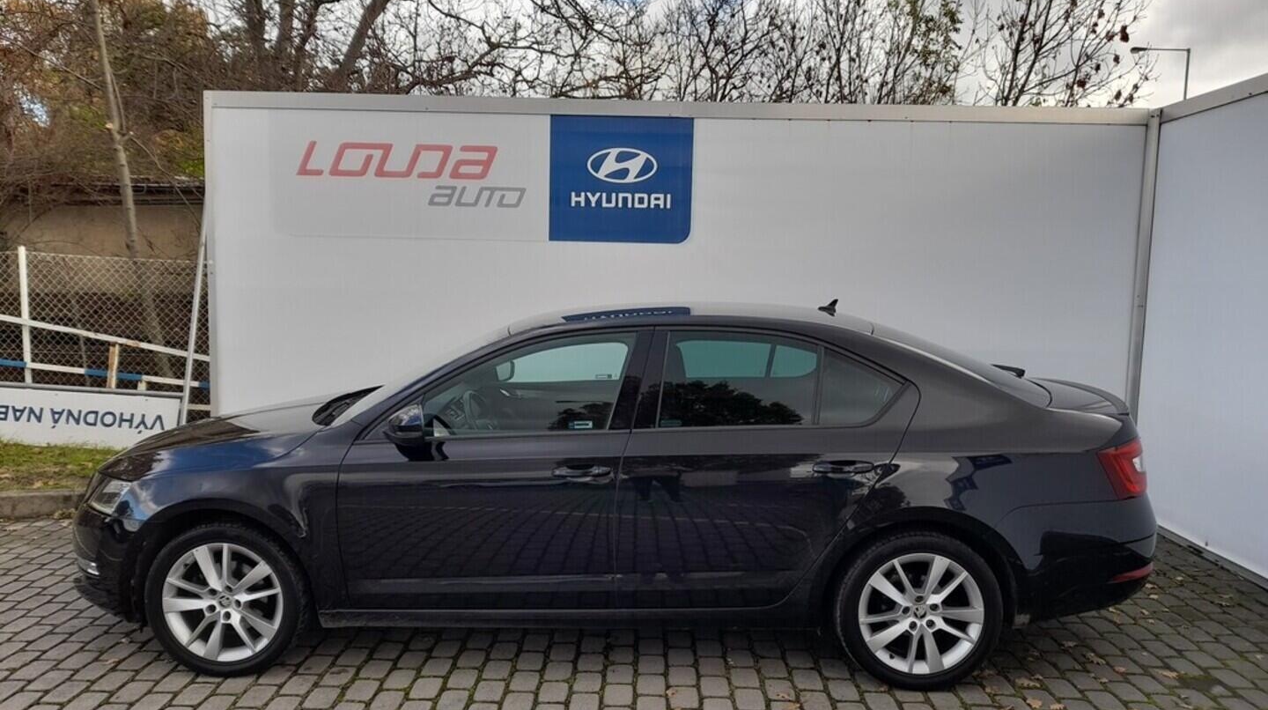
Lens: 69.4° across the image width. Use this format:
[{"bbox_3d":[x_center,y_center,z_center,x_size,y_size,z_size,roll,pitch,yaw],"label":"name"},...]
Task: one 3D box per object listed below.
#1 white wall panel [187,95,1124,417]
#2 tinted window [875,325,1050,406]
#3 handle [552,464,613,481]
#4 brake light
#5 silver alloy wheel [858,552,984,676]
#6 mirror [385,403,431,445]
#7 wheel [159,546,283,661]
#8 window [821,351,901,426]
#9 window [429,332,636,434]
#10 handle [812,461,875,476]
[{"bbox_3d":[0.263,-0.304,6.086,6.120,2.690,0.100,1,6,0],"label":"white wall panel"},{"bbox_3d":[1.429,-0.004,4.308,0.830,0.130,1.170,21,5,-2],"label":"tinted window"},{"bbox_3d":[-0.194,0.439,3.459,0.230,0.058,0.055,1,6,0],"label":"handle"},{"bbox_3d":[1.968,0.444,3.674,0.280,0.250,0.290,1,6,0],"label":"brake light"},{"bbox_3d":[1.108,0.993,3.610,0.476,0.476,0.190,1,6,0],"label":"silver alloy wheel"},{"bbox_3d":[-0.848,0.248,3.420,0.150,0.155,0.230,1,6,0],"label":"mirror"},{"bbox_3d":[-1.577,0.942,3.601,0.476,0.476,0.190,1,6,0],"label":"wheel"},{"bbox_3d":[0.884,0.131,3.597,0.320,0.310,0.055,1,-17,0],"label":"window"},{"bbox_3d":[-0.396,0.103,3.607,0.810,0.430,0.070,1,-17,0],"label":"window"},{"bbox_3d":[0.793,0.422,3.459,0.235,0.057,0.055,1,6,0],"label":"handle"}]

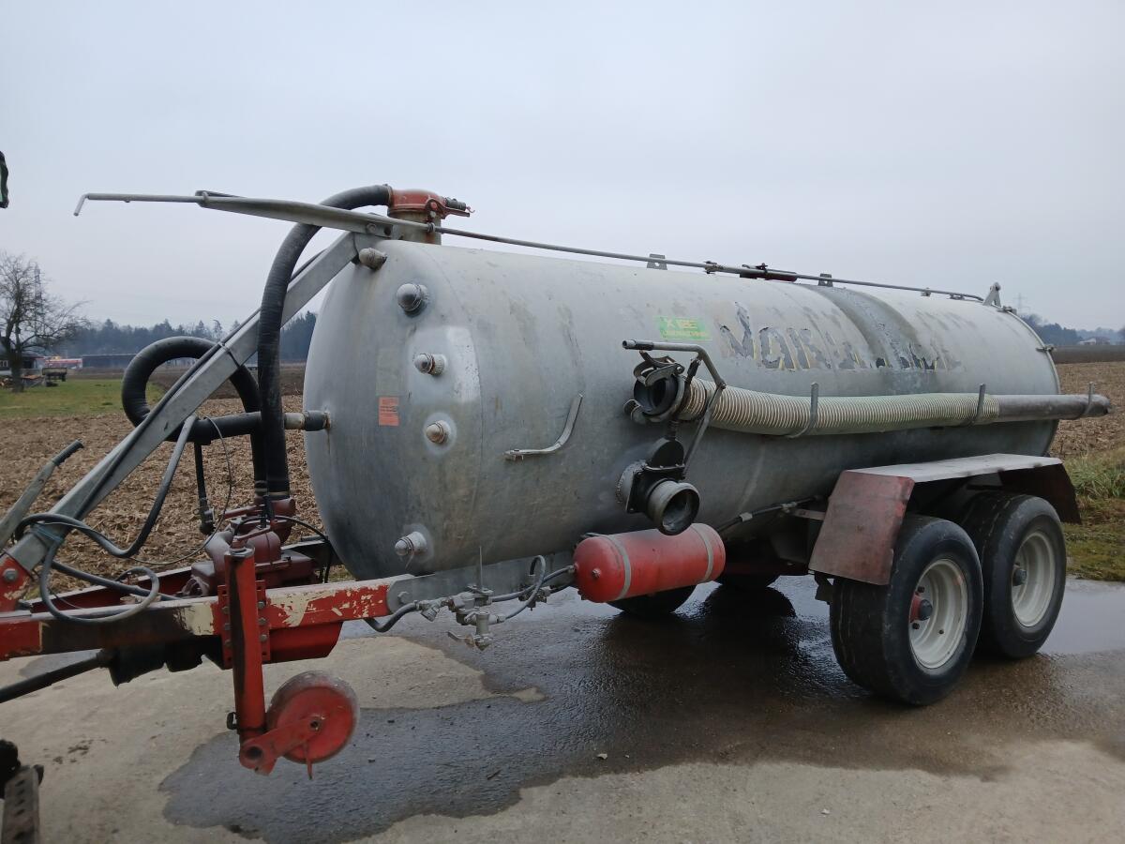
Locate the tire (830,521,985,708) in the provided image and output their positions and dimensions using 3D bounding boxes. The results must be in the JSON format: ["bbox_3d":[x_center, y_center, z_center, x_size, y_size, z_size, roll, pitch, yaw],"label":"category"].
[{"bbox_3d":[1.723,0.921,4.205,0.878,0.878,0.345,-4,5,-37],"label":"tire"}]

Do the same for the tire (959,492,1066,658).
[{"bbox_3d":[2.515,0.862,4.801,0.878,0.878,0.345,-4,5,-37],"label":"tire"}]

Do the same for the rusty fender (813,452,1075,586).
[{"bbox_3d":[2.106,0.431,4.448,1.971,0.455,0.364,-2,4,-37],"label":"rusty fender"}]

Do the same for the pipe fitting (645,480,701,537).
[{"bbox_3d":[0.427,0.339,3.359,0.207,0.207,0.149,-4,5,-37],"label":"pipe fitting"}]

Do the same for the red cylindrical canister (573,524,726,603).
[{"bbox_3d":[0.377,0.585,3.545,0.762,0.253,0.253,-2,4,-37],"label":"red cylindrical canister"}]

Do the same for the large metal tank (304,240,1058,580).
[{"bbox_3d":[1.056,-0.086,4.820,4.943,1.424,1.424,-2,4,-37],"label":"large metal tank"}]

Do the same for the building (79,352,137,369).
[{"bbox_3d":[-132.448,-18.029,250.000,20.000,4.600,10.000,-3,5,-28],"label":"building"}]

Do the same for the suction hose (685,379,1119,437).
[{"bbox_3d":[2.080,-0.083,4.541,4.082,0.265,0.207,-1,4,-37],"label":"suction hose"}]

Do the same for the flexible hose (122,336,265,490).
[{"bbox_3d":[-1.315,-0.032,3.058,0.530,0.580,0.265,-4,5,-37],"label":"flexible hose"}]

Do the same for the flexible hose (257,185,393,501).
[{"bbox_3d":[-0.899,-0.332,3.249,0.613,1.242,0.215,-4,5,-37],"label":"flexible hose"}]

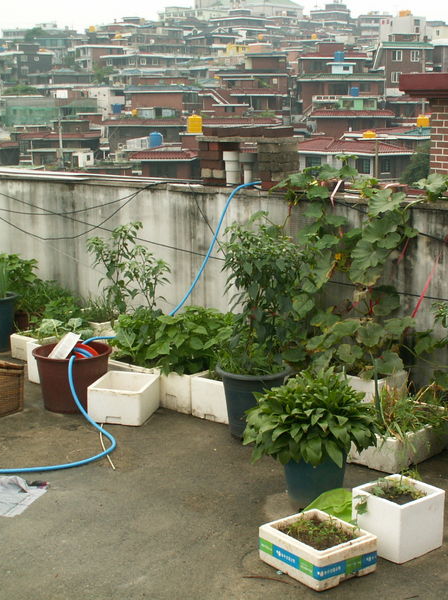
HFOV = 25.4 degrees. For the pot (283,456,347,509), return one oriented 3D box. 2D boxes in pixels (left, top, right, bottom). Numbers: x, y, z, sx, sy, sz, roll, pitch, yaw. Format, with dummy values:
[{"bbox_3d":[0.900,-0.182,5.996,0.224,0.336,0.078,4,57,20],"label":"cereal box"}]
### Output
[{"bbox_3d":[0.391,0.733,4.275,0.285,0.270,0.285,0,10,0],"label":"pot"}]

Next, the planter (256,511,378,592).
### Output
[{"bbox_3d":[0.336,0.893,3.566,0.271,0.124,0.321,-8,14,-36],"label":"planter"}]

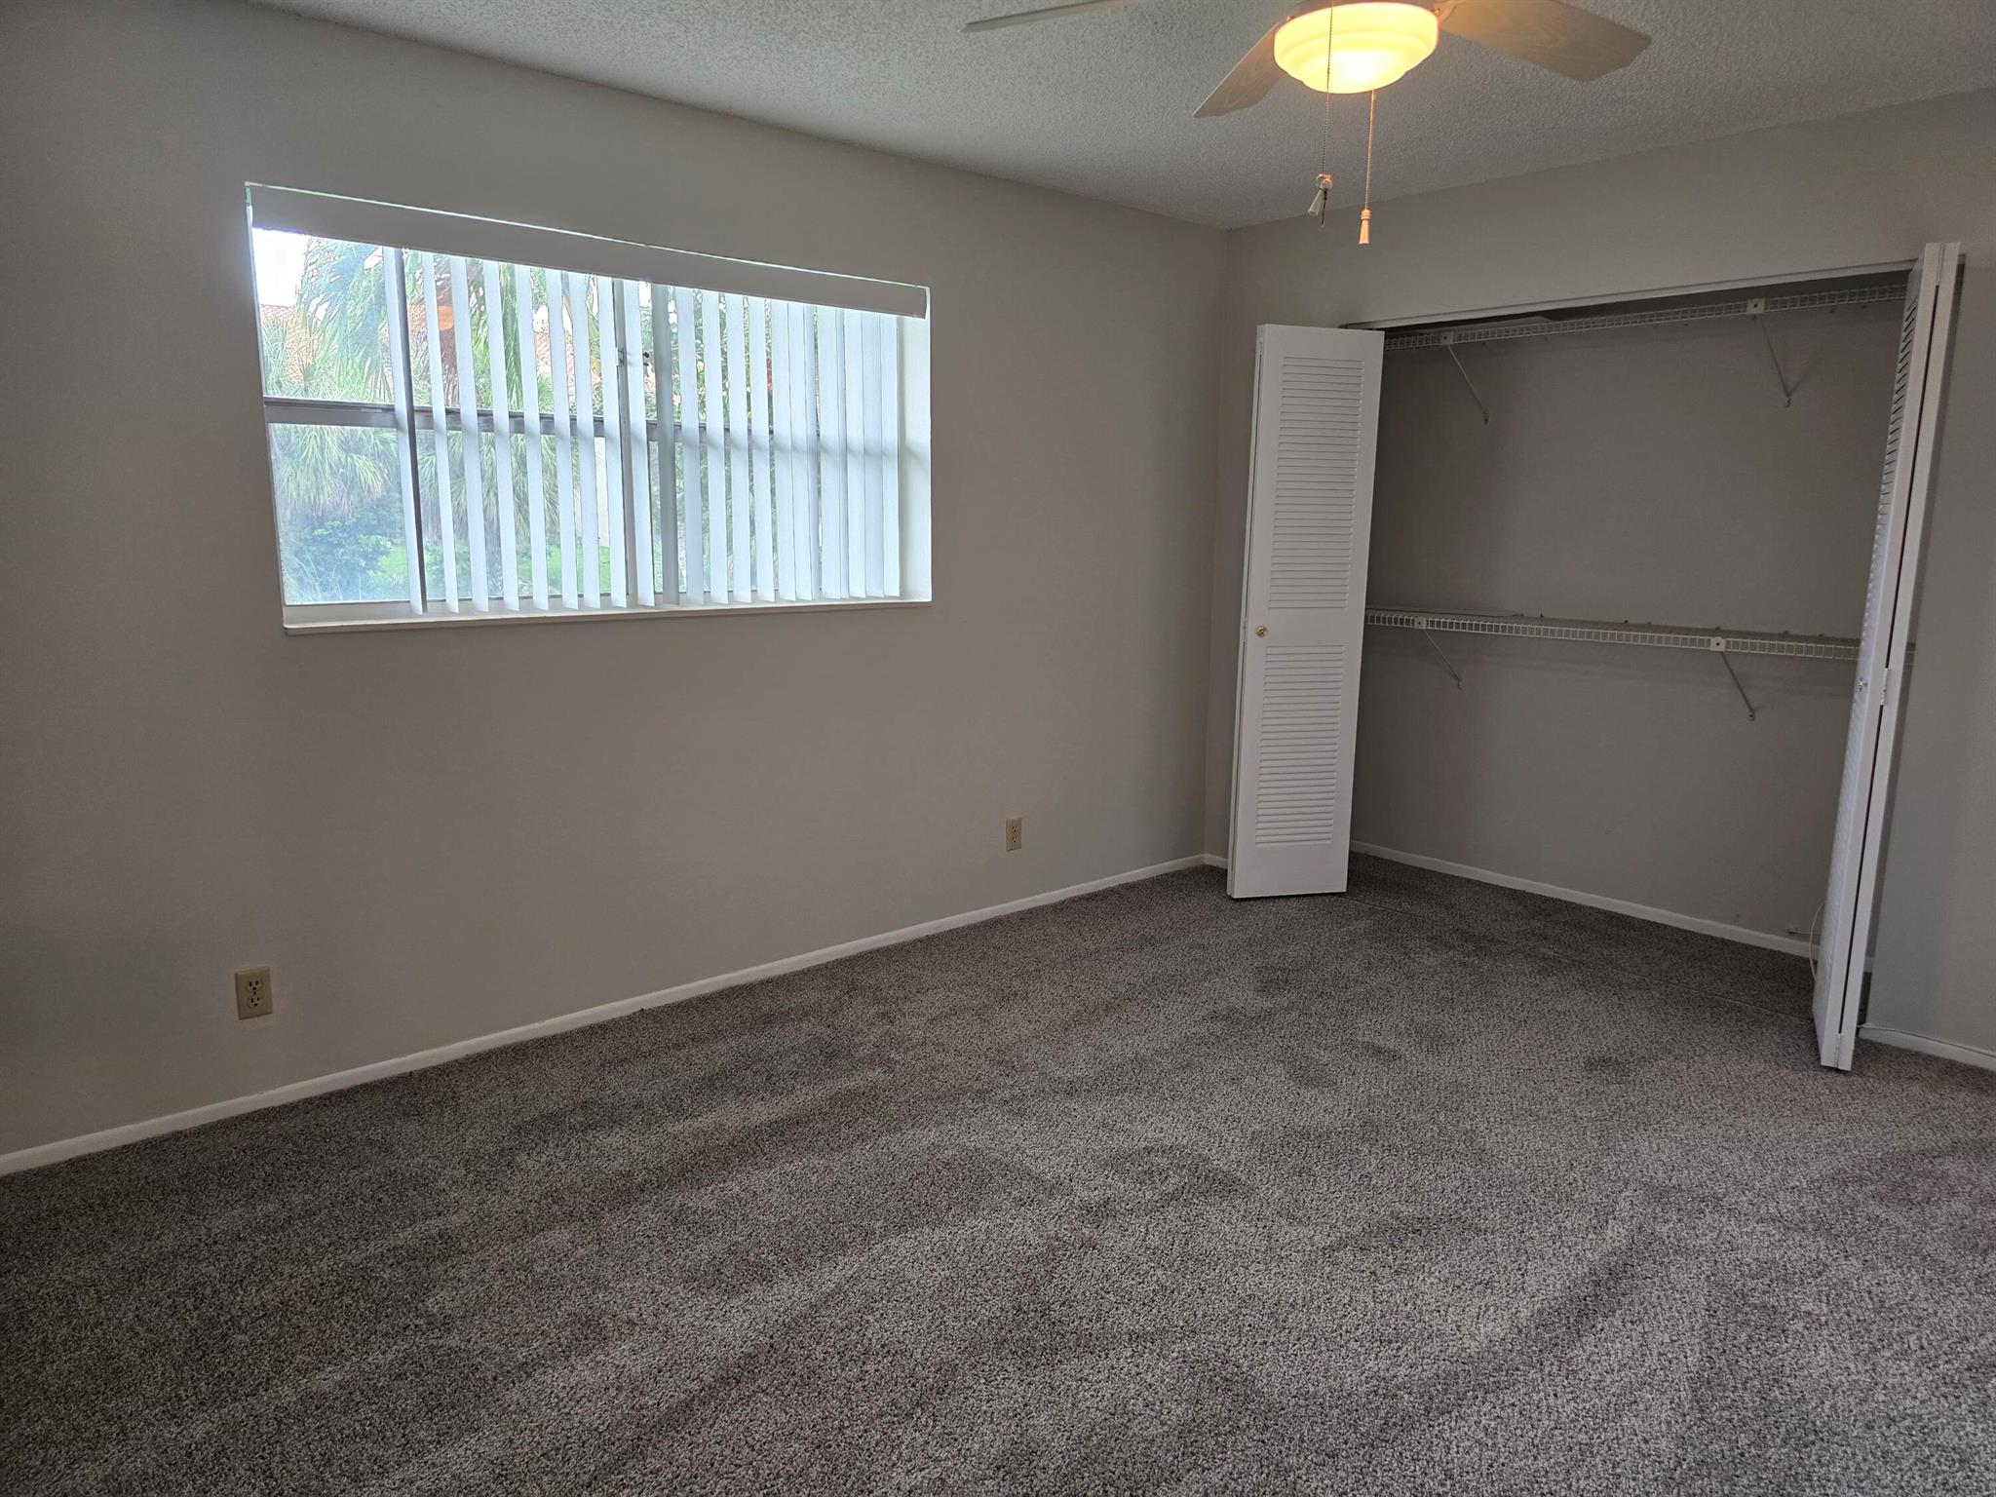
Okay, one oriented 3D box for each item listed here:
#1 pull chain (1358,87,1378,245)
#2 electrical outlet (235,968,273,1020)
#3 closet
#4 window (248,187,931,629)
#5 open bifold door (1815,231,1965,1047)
[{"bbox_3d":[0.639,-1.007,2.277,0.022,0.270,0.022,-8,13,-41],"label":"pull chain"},{"bbox_3d":[-1.724,0.570,3.076,0.070,0.115,0.010,-8,13,-41],"label":"electrical outlet"},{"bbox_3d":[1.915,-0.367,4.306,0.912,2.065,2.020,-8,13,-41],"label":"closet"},{"bbox_3d":[-0.954,-0.846,3.593,1.880,0.961,0.150,-8,13,-41],"label":"window"},{"bbox_3d":[2.290,-0.205,3.446,0.068,2.020,0.452,6,11,28],"label":"open bifold door"}]

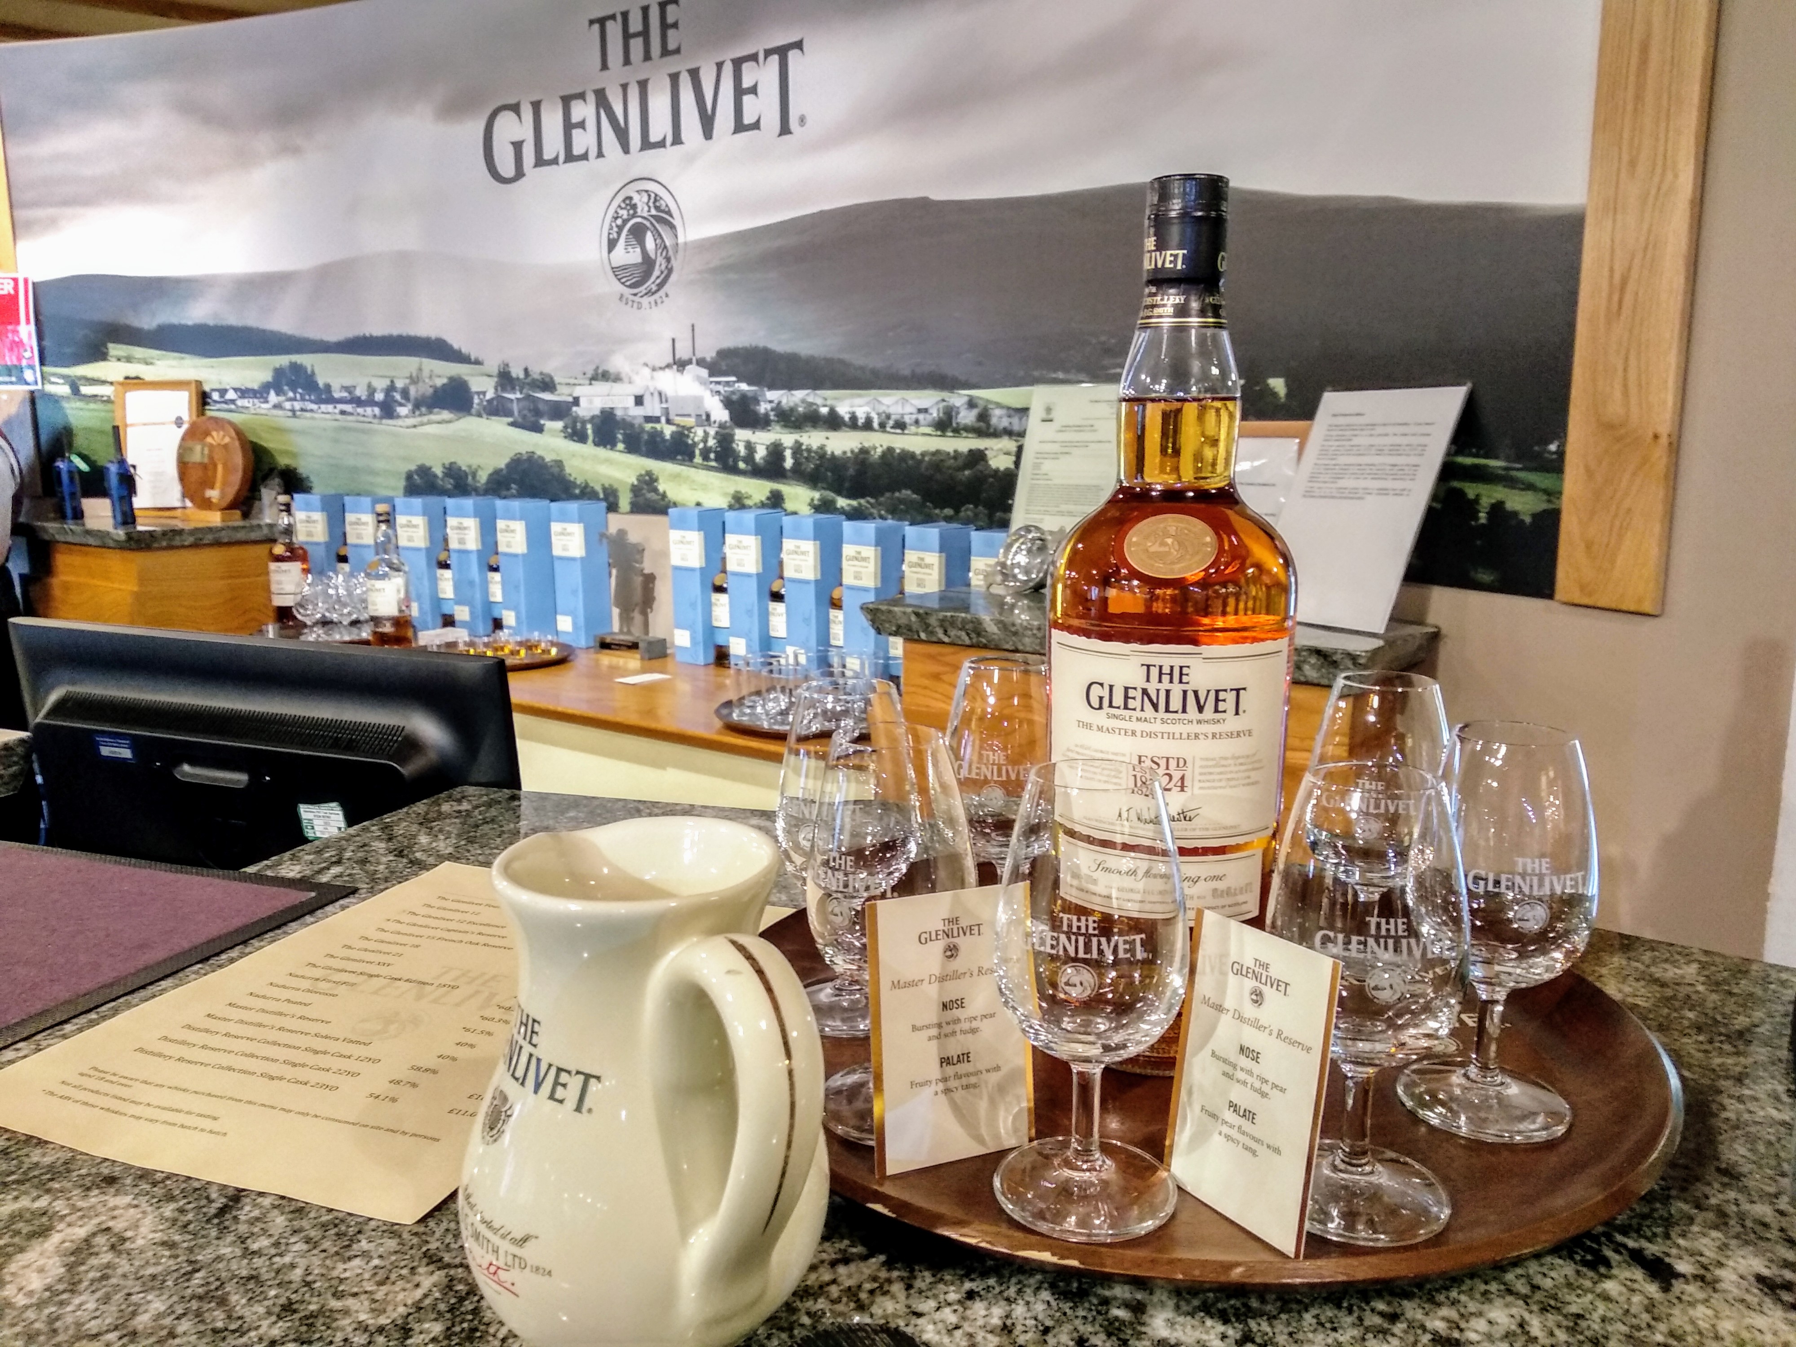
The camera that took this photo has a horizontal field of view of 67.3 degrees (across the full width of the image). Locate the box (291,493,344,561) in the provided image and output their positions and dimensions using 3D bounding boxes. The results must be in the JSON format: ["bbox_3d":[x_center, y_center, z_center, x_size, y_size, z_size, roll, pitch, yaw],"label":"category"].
[{"bbox_3d":[-1.422,-0.289,3.348,0.084,0.306,0.084,4,12,20],"label":"box"}]

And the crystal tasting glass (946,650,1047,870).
[{"bbox_3d":[0.048,0.061,0.583,0.058,0.133,0.058,1,11,5],"label":"crystal tasting glass"}]

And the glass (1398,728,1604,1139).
[{"bbox_3d":[0.200,0.082,0.449,0.056,0.129,0.056,1,11,7],"label":"glass"}]

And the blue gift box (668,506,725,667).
[{"bbox_3d":[-0.382,-0.171,2.631,0.081,0.297,0.081,8,14,38],"label":"blue gift box"}]

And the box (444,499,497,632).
[{"bbox_3d":[-0.960,-0.244,3.080,0.080,0.305,0.080,4,11,25],"label":"box"}]

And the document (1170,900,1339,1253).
[{"bbox_3d":[0.106,0.123,0.411,0.004,0.090,0.054,1,8,-36],"label":"document"}]

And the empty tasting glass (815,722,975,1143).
[{"bbox_3d":[-0.002,0.088,0.474,0.059,0.136,0.059,0,10,0],"label":"empty tasting glass"}]

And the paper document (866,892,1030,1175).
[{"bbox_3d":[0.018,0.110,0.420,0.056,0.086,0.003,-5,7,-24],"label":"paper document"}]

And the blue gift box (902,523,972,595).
[{"bbox_3d":[0.074,-0.096,2.296,0.084,0.306,0.084,-9,14,-38],"label":"blue gift box"}]

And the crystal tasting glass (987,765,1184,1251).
[{"bbox_3d":[0.057,0.092,0.398,0.056,0.129,0.056,3,11,16],"label":"crystal tasting glass"}]

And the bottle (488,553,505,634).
[{"bbox_3d":[-0.891,-0.235,3.058,0.077,0.275,0.077,4,12,23],"label":"bottle"}]

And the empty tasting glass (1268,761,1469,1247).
[{"bbox_3d":[0.143,0.098,0.415,0.059,0.136,0.059,1,10,10],"label":"empty tasting glass"}]

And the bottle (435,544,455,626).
[{"bbox_3d":[-1.043,-0.246,3.164,0.079,0.286,0.079,4,12,24],"label":"bottle"}]

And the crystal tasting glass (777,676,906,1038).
[{"bbox_3d":[-0.019,0.069,0.525,0.056,0.129,0.056,0,11,0],"label":"crystal tasting glass"}]

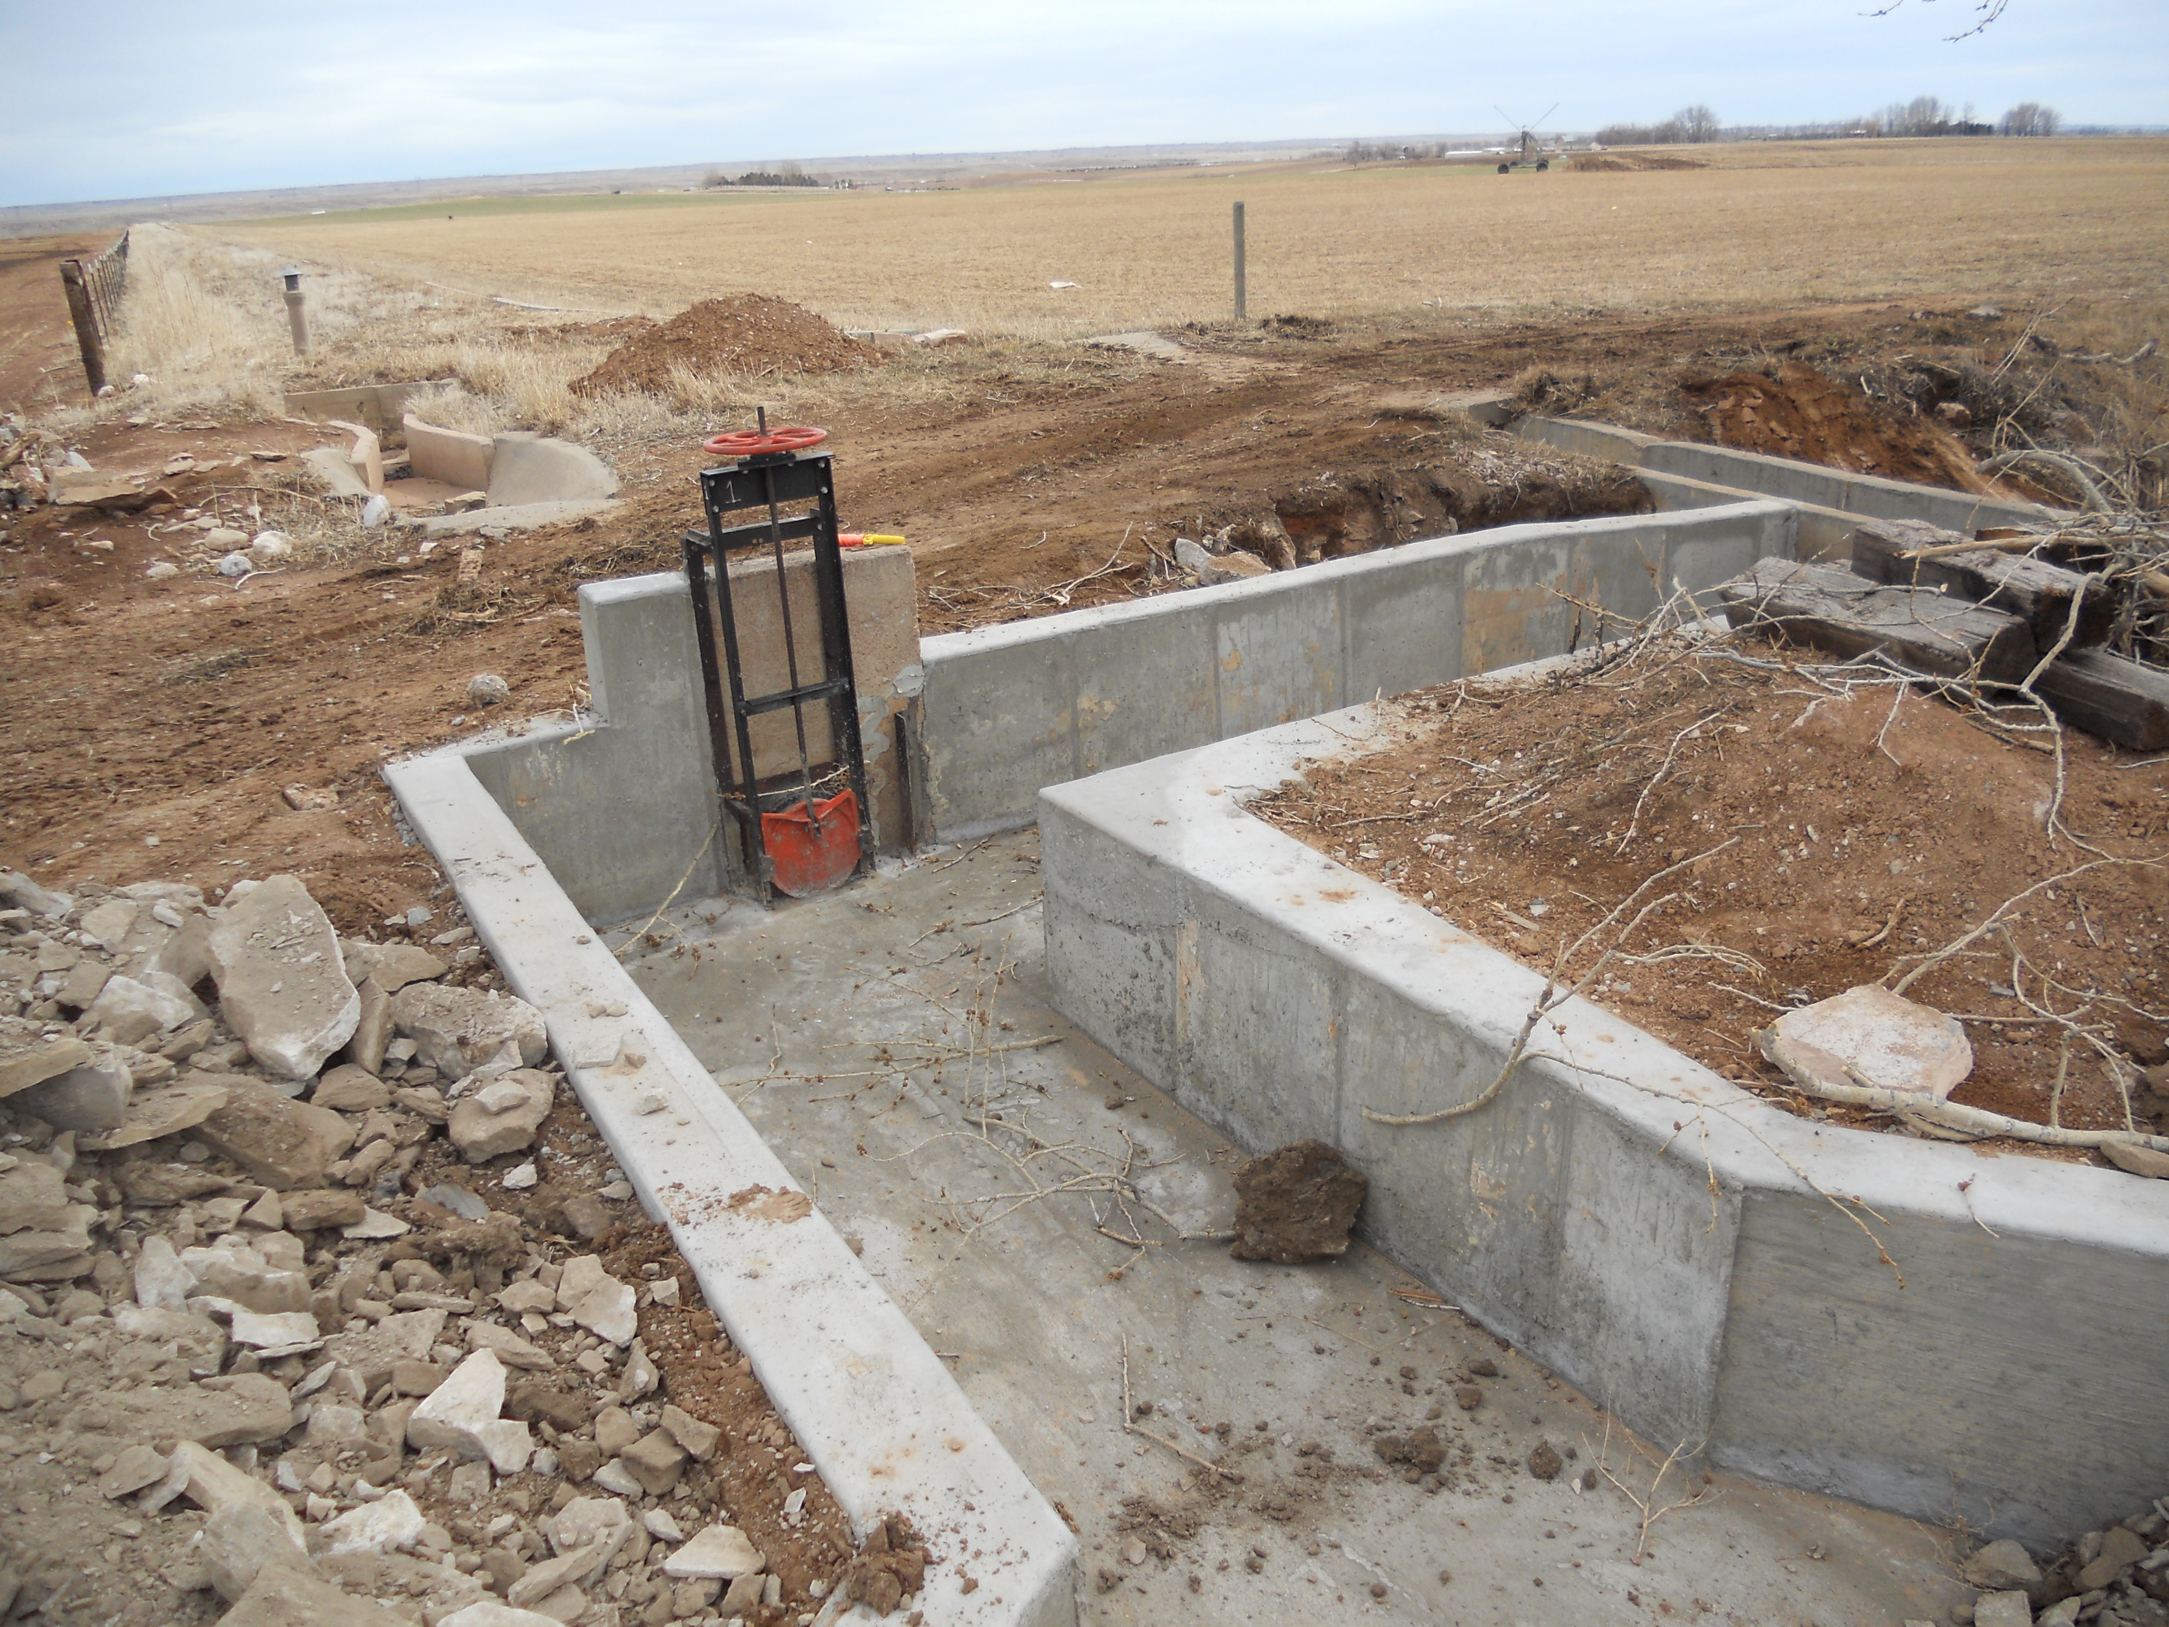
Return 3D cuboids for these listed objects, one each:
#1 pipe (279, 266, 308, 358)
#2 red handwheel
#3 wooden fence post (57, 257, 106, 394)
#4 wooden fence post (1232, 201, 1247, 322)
[{"bbox_3d":[-8.740,-5.575,18.787,0.220,0.939,0.220,-1,20,0],"label":"pipe"},{"bbox_3d":[-0.982,-1.141,5.200,0.388,0.050,0.388,-2,21,0],"label":"red handwheel"},{"bbox_3d":[-9.575,-4.630,16.192,0.180,1.219,0.180,-1,20,0],"label":"wooden fence post"},{"bbox_3d":[1.721,-6.063,18.651,0.118,1.282,0.118,-3,21,0],"label":"wooden fence post"}]

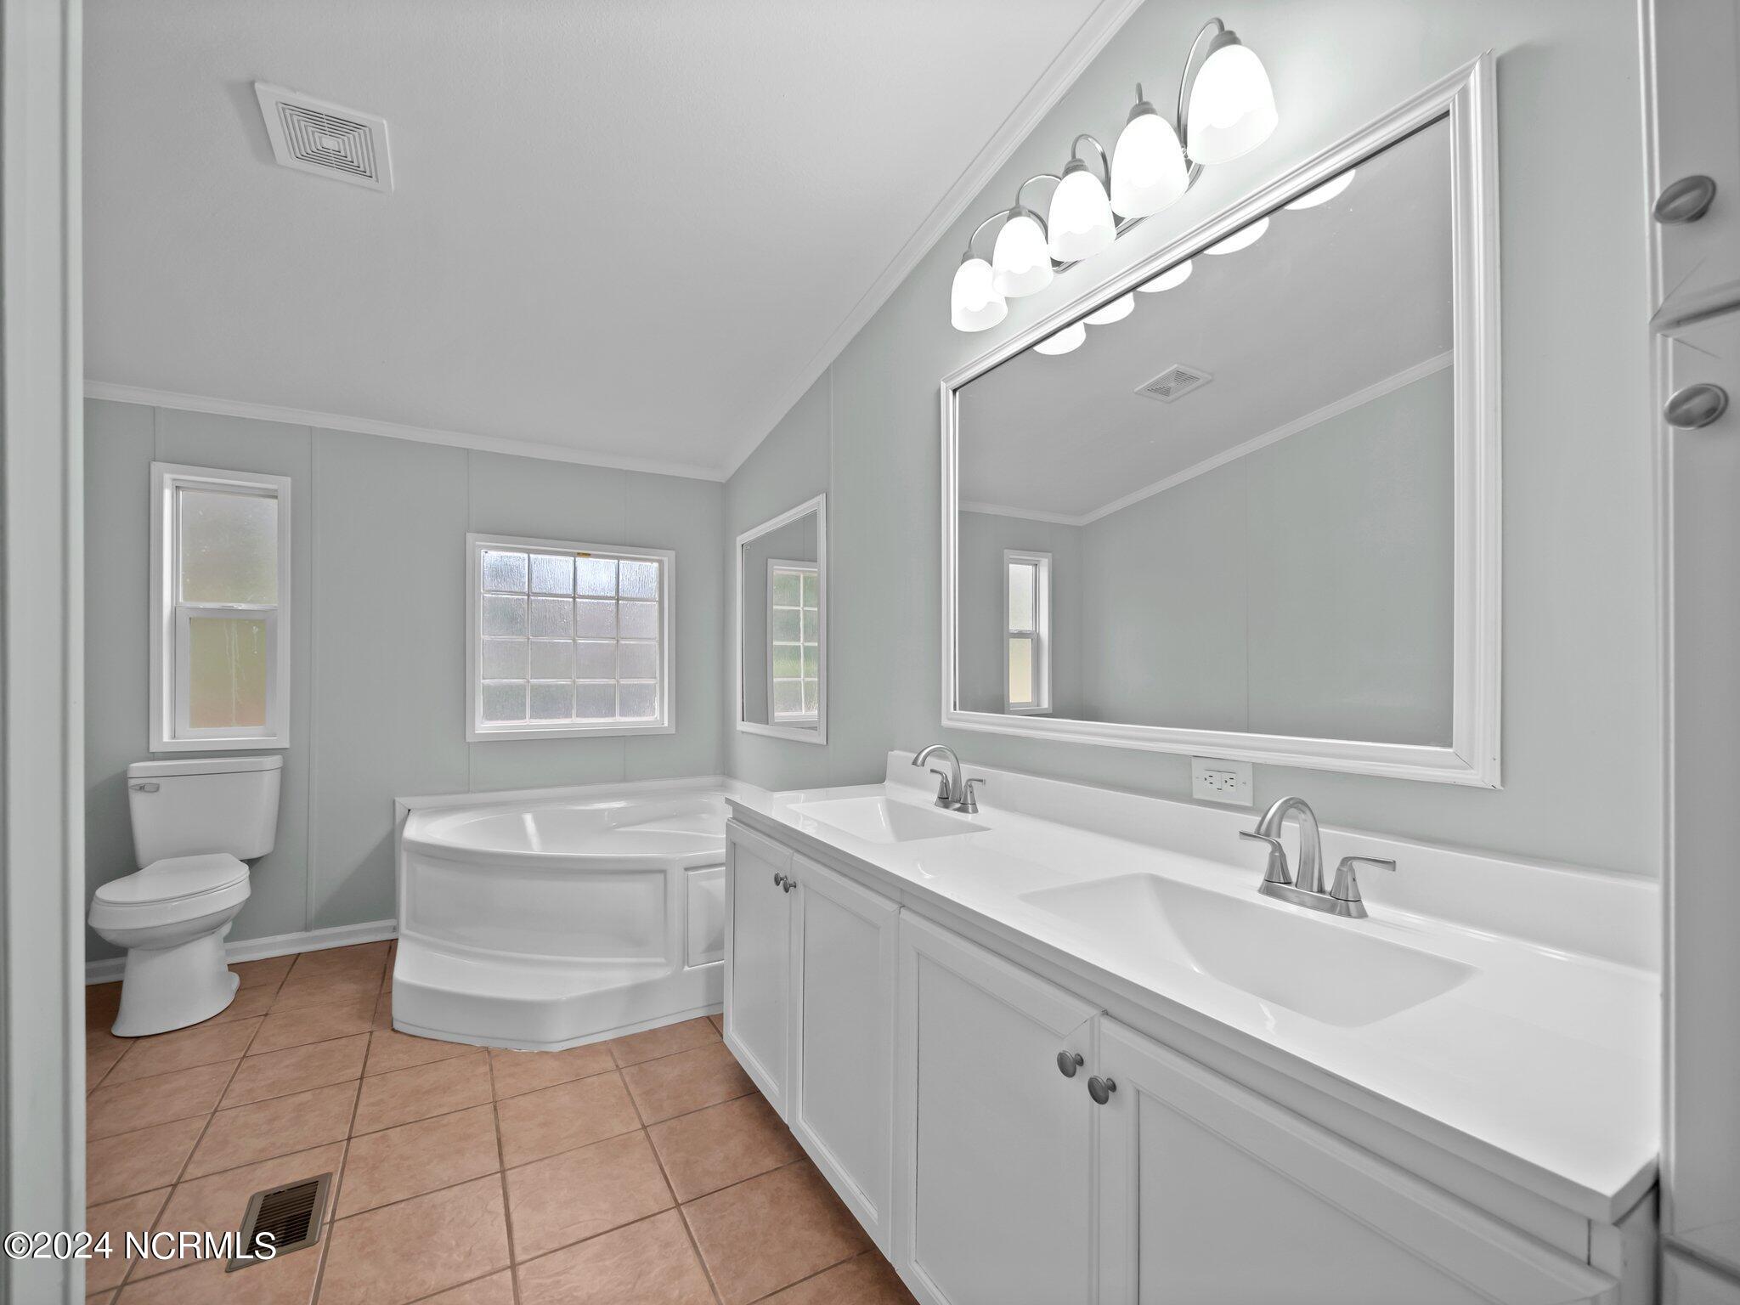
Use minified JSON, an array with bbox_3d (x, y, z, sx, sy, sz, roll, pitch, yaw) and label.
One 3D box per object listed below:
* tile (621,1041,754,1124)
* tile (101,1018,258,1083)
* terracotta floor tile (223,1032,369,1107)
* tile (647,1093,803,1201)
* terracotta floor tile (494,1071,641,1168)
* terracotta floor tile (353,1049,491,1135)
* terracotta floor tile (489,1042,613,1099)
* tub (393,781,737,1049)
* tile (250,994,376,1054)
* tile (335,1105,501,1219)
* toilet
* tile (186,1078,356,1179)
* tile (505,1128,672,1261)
[{"bbox_3d":[-0.525,1.217,2.009,0.305,0.010,0.305,1,-2,-31],"label":"tile"},{"bbox_3d":[-2.062,1.203,2.133,0.305,0.010,0.305,2,-3,-31],"label":"tile"},{"bbox_3d":[-1.637,1.201,2.029,0.305,0.010,0.305,2,-3,-31],"label":"terracotta floor tile"},{"bbox_3d":[-0.359,1.196,1.716,0.305,0.010,0.305,2,-3,-31],"label":"tile"},{"bbox_3d":[-0.795,1.212,1.847,0.305,0.010,0.305,1,-2,-31],"label":"terracotta floor tile"},{"bbox_3d":[-1.211,1.199,1.925,0.305,0.010,0.305,2,-3,-31],"label":"terracotta floor tile"},{"bbox_3d":[-0.954,1.219,2.111,0.305,0.010,0.305,1,-2,-31],"label":"terracotta floor tile"},{"bbox_3d":[-1.077,0.936,2.842,1.471,0.599,1.365,1,-2,-31],"label":"tub"},{"bbox_3d":[-1.797,1.210,2.294,0.305,0.010,0.305,2,-3,-31],"label":"tile"},{"bbox_3d":[-1.065,1.206,1.684,0.305,0.010,0.305,1,-2,-31],"label":"tile"},{"bbox_3d":[-2.356,0.807,2.433,0.440,0.790,0.690,2,-3,-31],"label":"toilet"},{"bbox_3d":[-1.494,1.209,1.787,0.305,0.010,0.305,1,-2,-31],"label":"tile"},{"bbox_3d":[-0.624,1.188,1.555,0.305,0.010,0.305,2,-3,-31],"label":"tile"}]

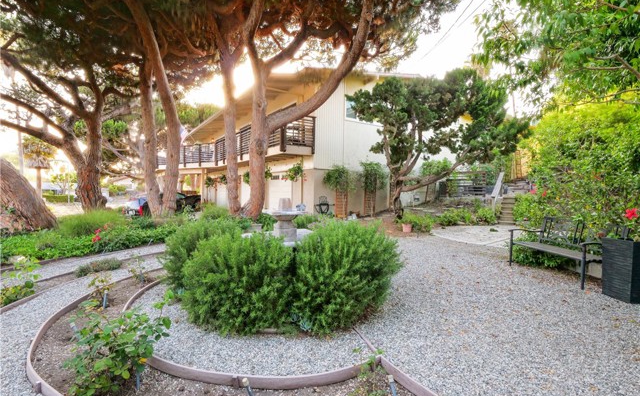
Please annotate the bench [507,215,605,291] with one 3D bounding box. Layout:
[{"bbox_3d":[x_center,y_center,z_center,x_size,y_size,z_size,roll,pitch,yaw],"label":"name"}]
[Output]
[{"bbox_3d":[3.690,0.760,4.550,0.630,0.860,1.330,0,1,-4],"label":"bench"}]

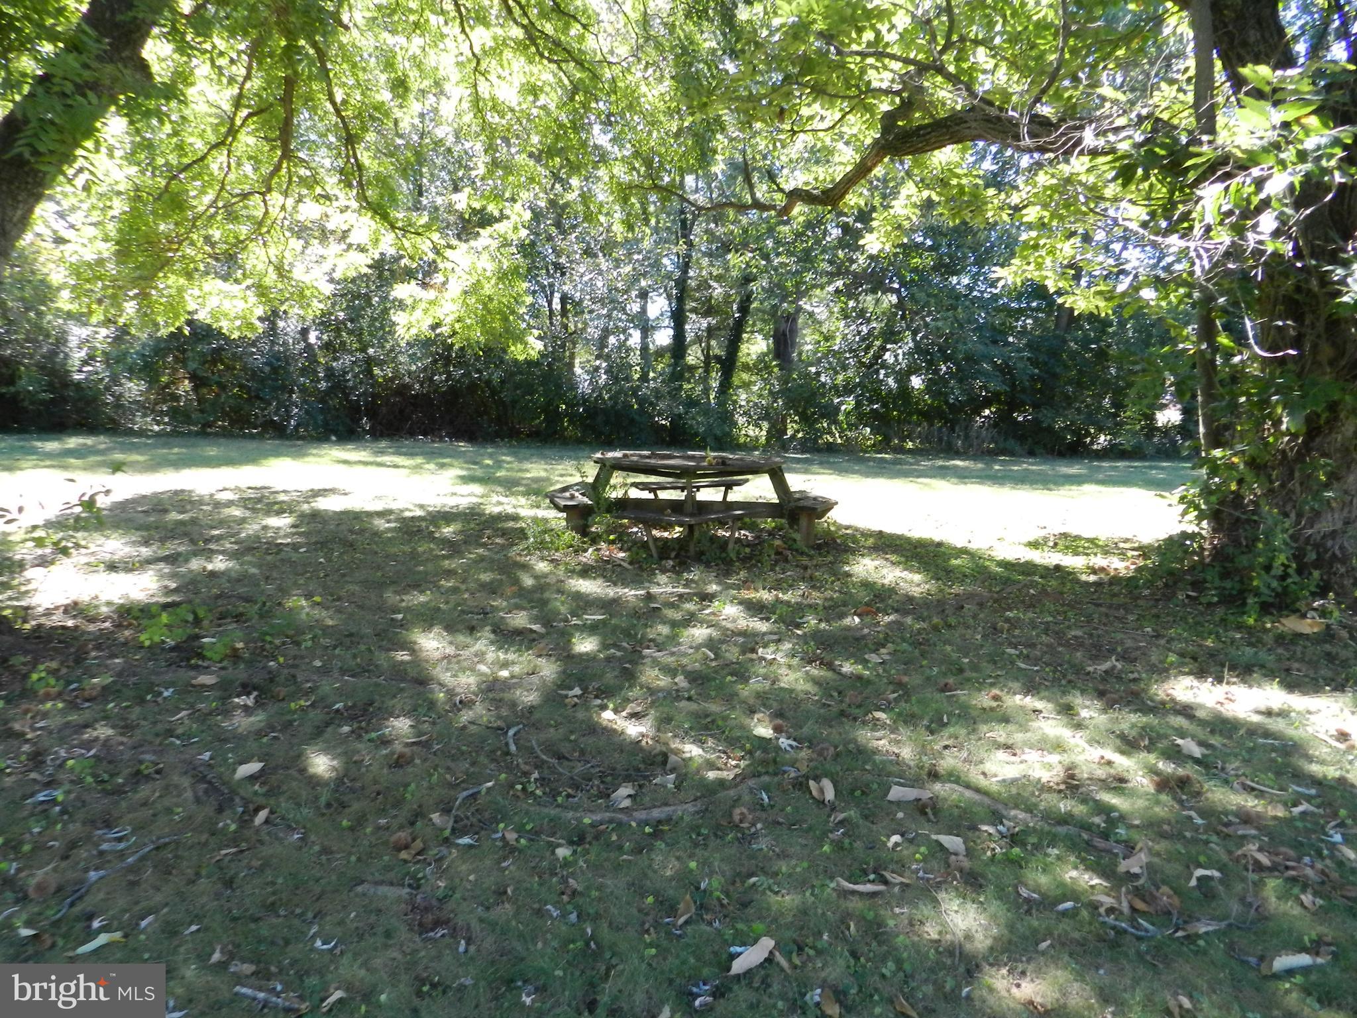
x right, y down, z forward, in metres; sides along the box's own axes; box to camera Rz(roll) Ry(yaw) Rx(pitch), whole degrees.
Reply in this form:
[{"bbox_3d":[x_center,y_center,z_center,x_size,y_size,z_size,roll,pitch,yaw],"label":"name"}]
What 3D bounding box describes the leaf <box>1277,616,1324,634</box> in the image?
[{"bbox_3d":[3.739,0.694,5.421,0.240,0.055,0.110,4,9,25],"label":"leaf"}]

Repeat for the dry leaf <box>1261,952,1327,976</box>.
[{"bbox_3d":[1.477,1.091,2.162,0.155,0.040,0.055,-1,8,-14],"label":"dry leaf"}]

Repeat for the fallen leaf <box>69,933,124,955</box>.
[{"bbox_3d":[-1.482,1.108,2.300,0.120,0.022,0.040,-8,12,-44],"label":"fallen leaf"}]

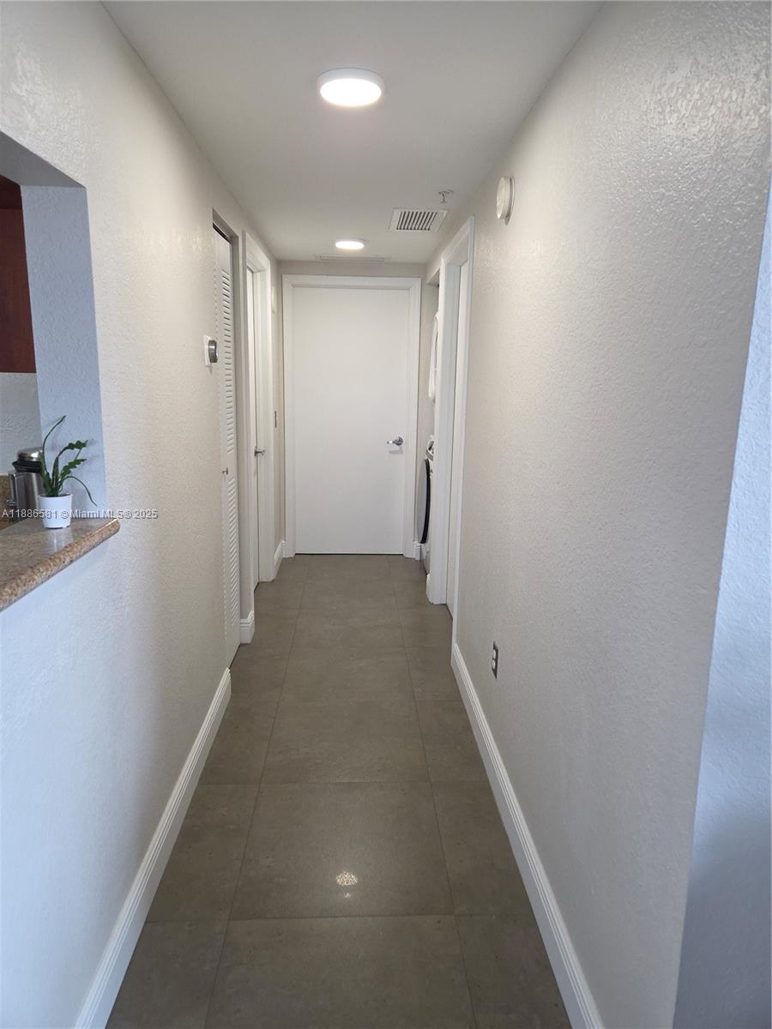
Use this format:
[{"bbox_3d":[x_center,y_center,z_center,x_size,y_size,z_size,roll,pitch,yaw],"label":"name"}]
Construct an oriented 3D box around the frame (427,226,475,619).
[{"bbox_3d":[0.386,-0.382,3.696,0.120,2.090,0.970,0,11,-3],"label":"frame"}]

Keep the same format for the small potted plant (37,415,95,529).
[{"bbox_3d":[-0.659,-0.088,1.406,0.110,0.230,0.105,0,11,-3],"label":"small potted plant"}]

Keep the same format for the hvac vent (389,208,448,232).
[{"bbox_3d":[0.172,-1.592,3.716,0.283,0.020,0.520,0,11,-3],"label":"hvac vent"}]

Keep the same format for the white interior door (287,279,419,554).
[{"bbox_3d":[-0.261,-0.708,5.240,0.990,2.100,0.090,0,11,-3],"label":"white interior door"}]

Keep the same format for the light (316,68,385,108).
[{"bbox_3d":[-0.103,-1.245,2.001,0.197,0.030,0.197,0,11,-3],"label":"light"}]

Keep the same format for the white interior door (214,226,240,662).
[{"bbox_3d":[-0.759,-0.252,3.165,0.035,1.995,0.580,0,11,-3],"label":"white interior door"}]

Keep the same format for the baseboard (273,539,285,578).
[{"bbox_3d":[-0.792,0.323,5.064,0.020,0.140,0.610,0,11,-3],"label":"baseboard"}]

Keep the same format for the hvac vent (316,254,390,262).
[{"bbox_3d":[-0.236,-1.834,4.904,0.550,0.020,0.230,0,11,-3],"label":"hvac vent"}]

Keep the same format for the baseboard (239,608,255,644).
[{"bbox_3d":[-0.743,0.598,3.683,0.055,0.140,0.170,0,11,-3],"label":"baseboard"}]

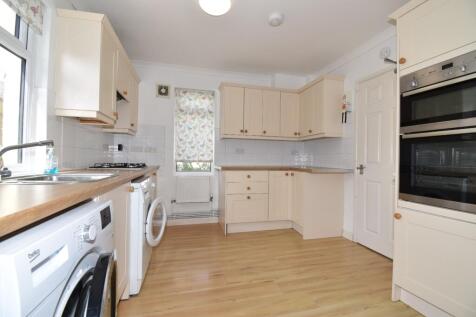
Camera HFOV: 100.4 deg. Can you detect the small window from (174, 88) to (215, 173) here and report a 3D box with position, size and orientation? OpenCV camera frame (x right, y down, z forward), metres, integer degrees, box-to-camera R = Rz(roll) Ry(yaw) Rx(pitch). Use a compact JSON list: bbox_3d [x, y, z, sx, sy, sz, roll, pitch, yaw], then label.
[{"bbox_3d":[-0.660,-0.504,3.046,0.600,1.115,0.060,1,0,-16],"label":"small window"}]

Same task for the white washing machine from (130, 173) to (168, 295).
[{"bbox_3d":[-1.026,0.577,1.684,0.620,0.840,0.600,1,0,-16],"label":"white washing machine"}]

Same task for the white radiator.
[{"bbox_3d":[-0.680,0.473,3.008,0.510,0.370,0.080,1,0,-16],"label":"white radiator"}]

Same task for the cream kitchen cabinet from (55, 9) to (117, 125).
[{"bbox_3d":[-1.263,-0.721,1.711,0.298,0.789,0.405,1,0,-16],"label":"cream kitchen cabinet"}]

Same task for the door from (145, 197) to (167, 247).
[{"bbox_3d":[-0.740,0.566,1.775,0.075,0.400,0.400,1,0,0],"label":"door"}]

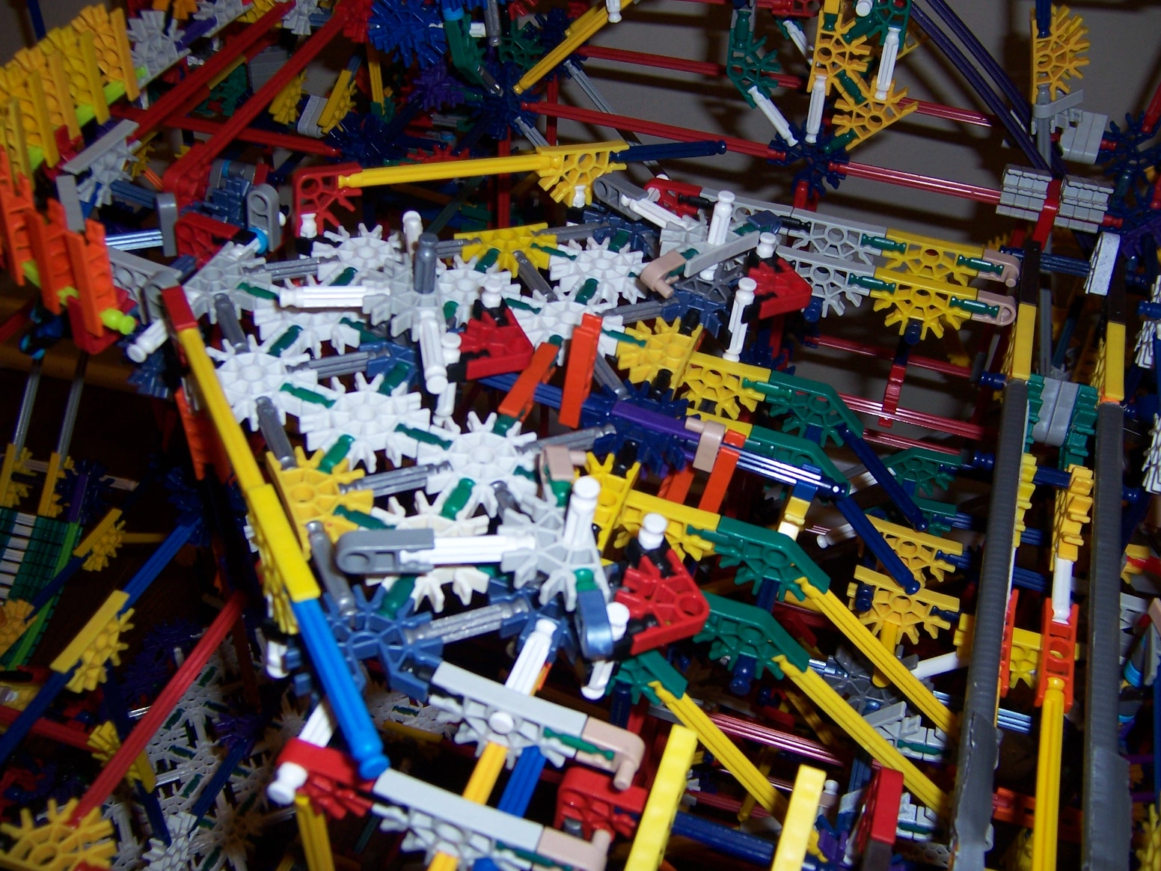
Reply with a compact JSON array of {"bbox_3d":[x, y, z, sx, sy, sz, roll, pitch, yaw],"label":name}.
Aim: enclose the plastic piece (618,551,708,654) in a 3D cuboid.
[{"bbox_3d":[0.019,0.042,0.284,0.023,0.006,0.023,-12,52,-29],"label":"plastic piece"}]

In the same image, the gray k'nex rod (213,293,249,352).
[{"bbox_3d":[-0.109,-0.033,0.348,0.006,0.006,0.033,-13,47,-24],"label":"gray k'nex rod"}]

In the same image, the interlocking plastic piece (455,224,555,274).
[{"bbox_3d":[-0.024,-0.067,0.402,0.036,0.006,0.023,-13,47,-24],"label":"interlocking plastic piece"}]

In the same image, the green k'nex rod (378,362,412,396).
[{"bbox_3d":[-0.057,-0.016,0.340,0.006,0.006,0.017,19,42,9],"label":"green k'nex rod"}]

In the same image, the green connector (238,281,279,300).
[{"bbox_3d":[-0.104,-0.046,0.364,0.017,0.006,0.006,19,43,9],"label":"green connector"}]

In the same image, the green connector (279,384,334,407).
[{"bbox_3d":[-0.080,-0.010,0.327,0.017,0.006,0.006,19,42,9],"label":"green connector"}]

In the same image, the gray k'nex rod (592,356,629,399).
[{"bbox_3d":[0.008,-0.022,0.359,0.006,0.006,0.033,-13,46,-24],"label":"gray k'nex rod"}]

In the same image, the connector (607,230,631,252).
[{"bbox_3d":[0.014,-0.073,0.417,0.017,0.006,0.006,19,43,9],"label":"connector"}]

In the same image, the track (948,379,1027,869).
[{"bbox_3d":[0.122,0.051,0.327,0.009,0.009,0.184,13,52,13],"label":"track"}]

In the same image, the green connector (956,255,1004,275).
[{"bbox_3d":[0.155,-0.067,0.430,0.017,0.006,0.006,12,34,11],"label":"green connector"}]

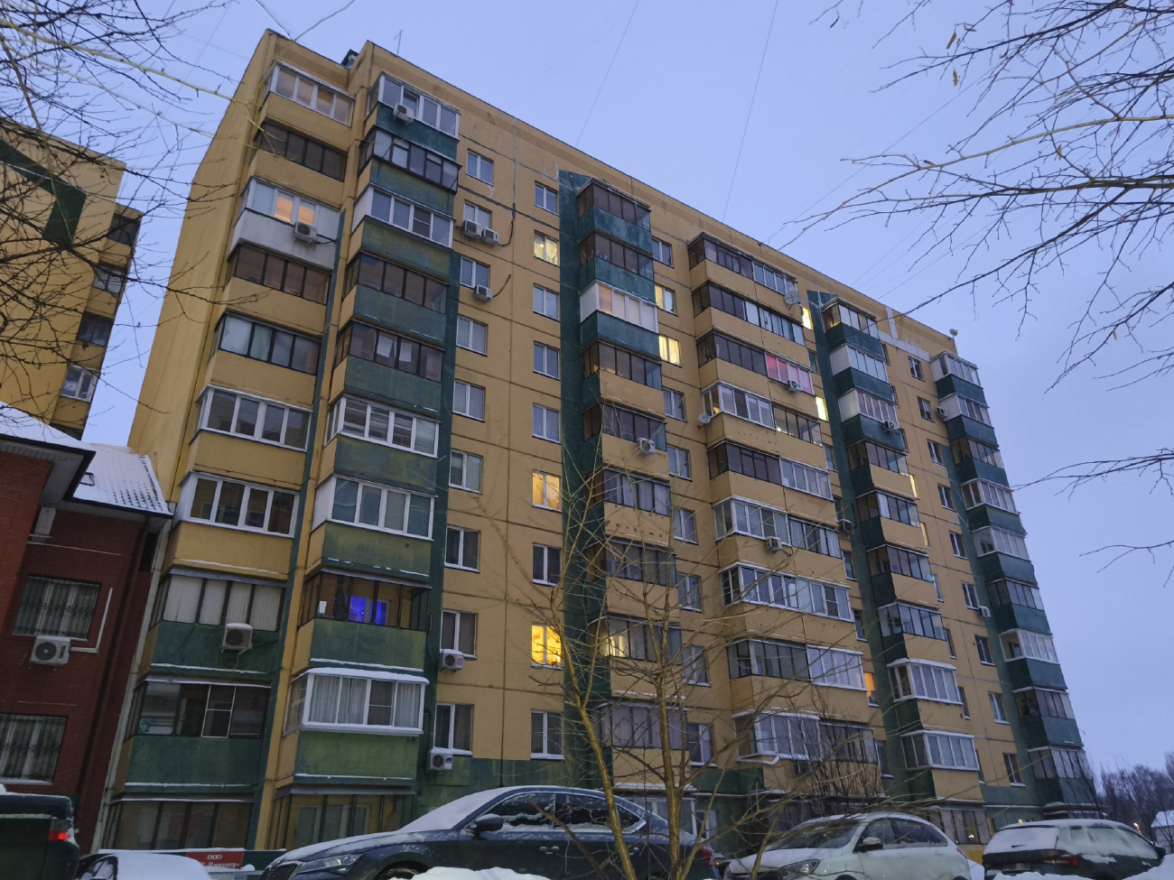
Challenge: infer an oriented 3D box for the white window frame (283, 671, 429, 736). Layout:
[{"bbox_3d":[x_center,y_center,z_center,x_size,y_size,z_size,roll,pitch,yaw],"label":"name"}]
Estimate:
[{"bbox_3d":[-6.138,7.162,20.810,3.192,1.319,1.350,16,-32,-31],"label":"white window frame"}]

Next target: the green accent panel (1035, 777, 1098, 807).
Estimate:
[{"bbox_3d":[23.417,17.150,38.014,3.395,1.122,1.075,17,-32,-31],"label":"green accent panel"}]

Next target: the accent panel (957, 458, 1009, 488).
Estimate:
[{"bbox_3d":[24.251,2.253,47.843,3.402,1.169,1.200,16,-32,-31],"label":"accent panel"}]

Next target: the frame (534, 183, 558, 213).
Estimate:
[{"bbox_3d":[-1.838,-10.731,34.765,1.190,1.340,0.150,16,-31,-32],"label":"frame"}]

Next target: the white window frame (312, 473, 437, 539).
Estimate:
[{"bbox_3d":[-6.652,2.372,24.529,3.340,1.416,1.300,16,-32,-31],"label":"white window frame"}]

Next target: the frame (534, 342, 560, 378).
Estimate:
[{"bbox_3d":[-1.585,-3.123,30.849,1.234,1.399,0.120,16,-32,-31],"label":"frame"}]

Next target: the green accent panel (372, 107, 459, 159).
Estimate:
[{"bbox_3d":[-6.496,-11.785,30.133,3.250,1.200,0.150,16,-31,-32],"label":"green accent panel"}]

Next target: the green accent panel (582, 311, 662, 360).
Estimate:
[{"bbox_3d":[1.453,-4.103,32.887,3.224,1.389,1.150,16,-32,-31],"label":"green accent panel"}]

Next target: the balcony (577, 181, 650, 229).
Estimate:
[{"bbox_3d":[1.344,-10.373,35.799,3.233,1.556,1.205,16,-32,-31],"label":"balcony"}]

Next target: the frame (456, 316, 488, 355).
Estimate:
[{"bbox_3d":[-4.395,-4.003,29.913,1.242,1.394,0.153,16,-31,-31],"label":"frame"}]

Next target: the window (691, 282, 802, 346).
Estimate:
[{"bbox_3d":[8.214,-5.963,39.139,6.553,1.473,1.138,16,-32,-31],"label":"window"}]

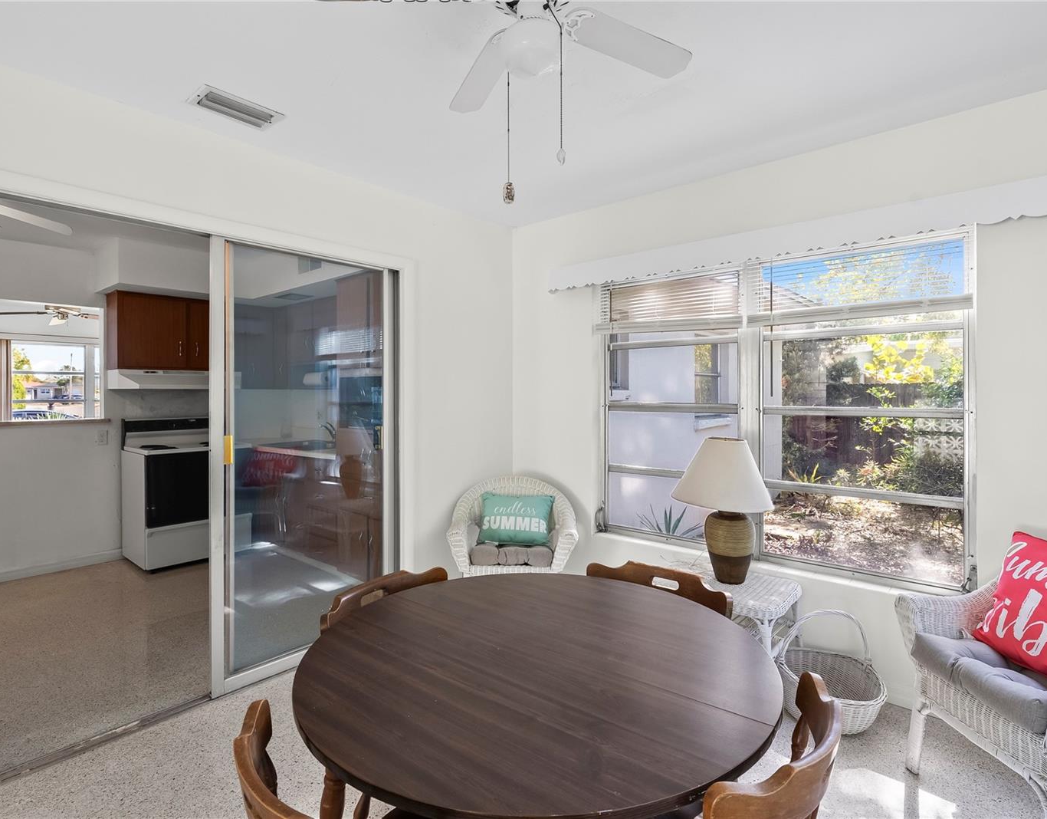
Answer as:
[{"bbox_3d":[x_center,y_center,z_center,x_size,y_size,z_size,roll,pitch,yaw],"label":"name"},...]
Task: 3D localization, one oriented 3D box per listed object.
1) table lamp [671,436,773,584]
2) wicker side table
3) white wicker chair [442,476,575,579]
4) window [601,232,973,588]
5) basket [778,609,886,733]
[{"bbox_3d":[0.958,0.470,2.575,0.455,0.670,0.455,0,1,18],"label":"table lamp"},{"bbox_3d":[0.905,1.042,2.514,0.630,0.470,0.450,1,1,40],"label":"wicker side table"},{"bbox_3d":[-0.066,0.837,3.250,0.710,0.840,0.650,0,1,0],"label":"white wicker chair"},{"bbox_3d":[1.169,0.000,2.821,1.800,1.520,0.100,1,1,40],"label":"window"},{"bbox_3d":[1.297,1.063,2.290,0.370,0.440,0.470,0,1,9],"label":"basket"}]

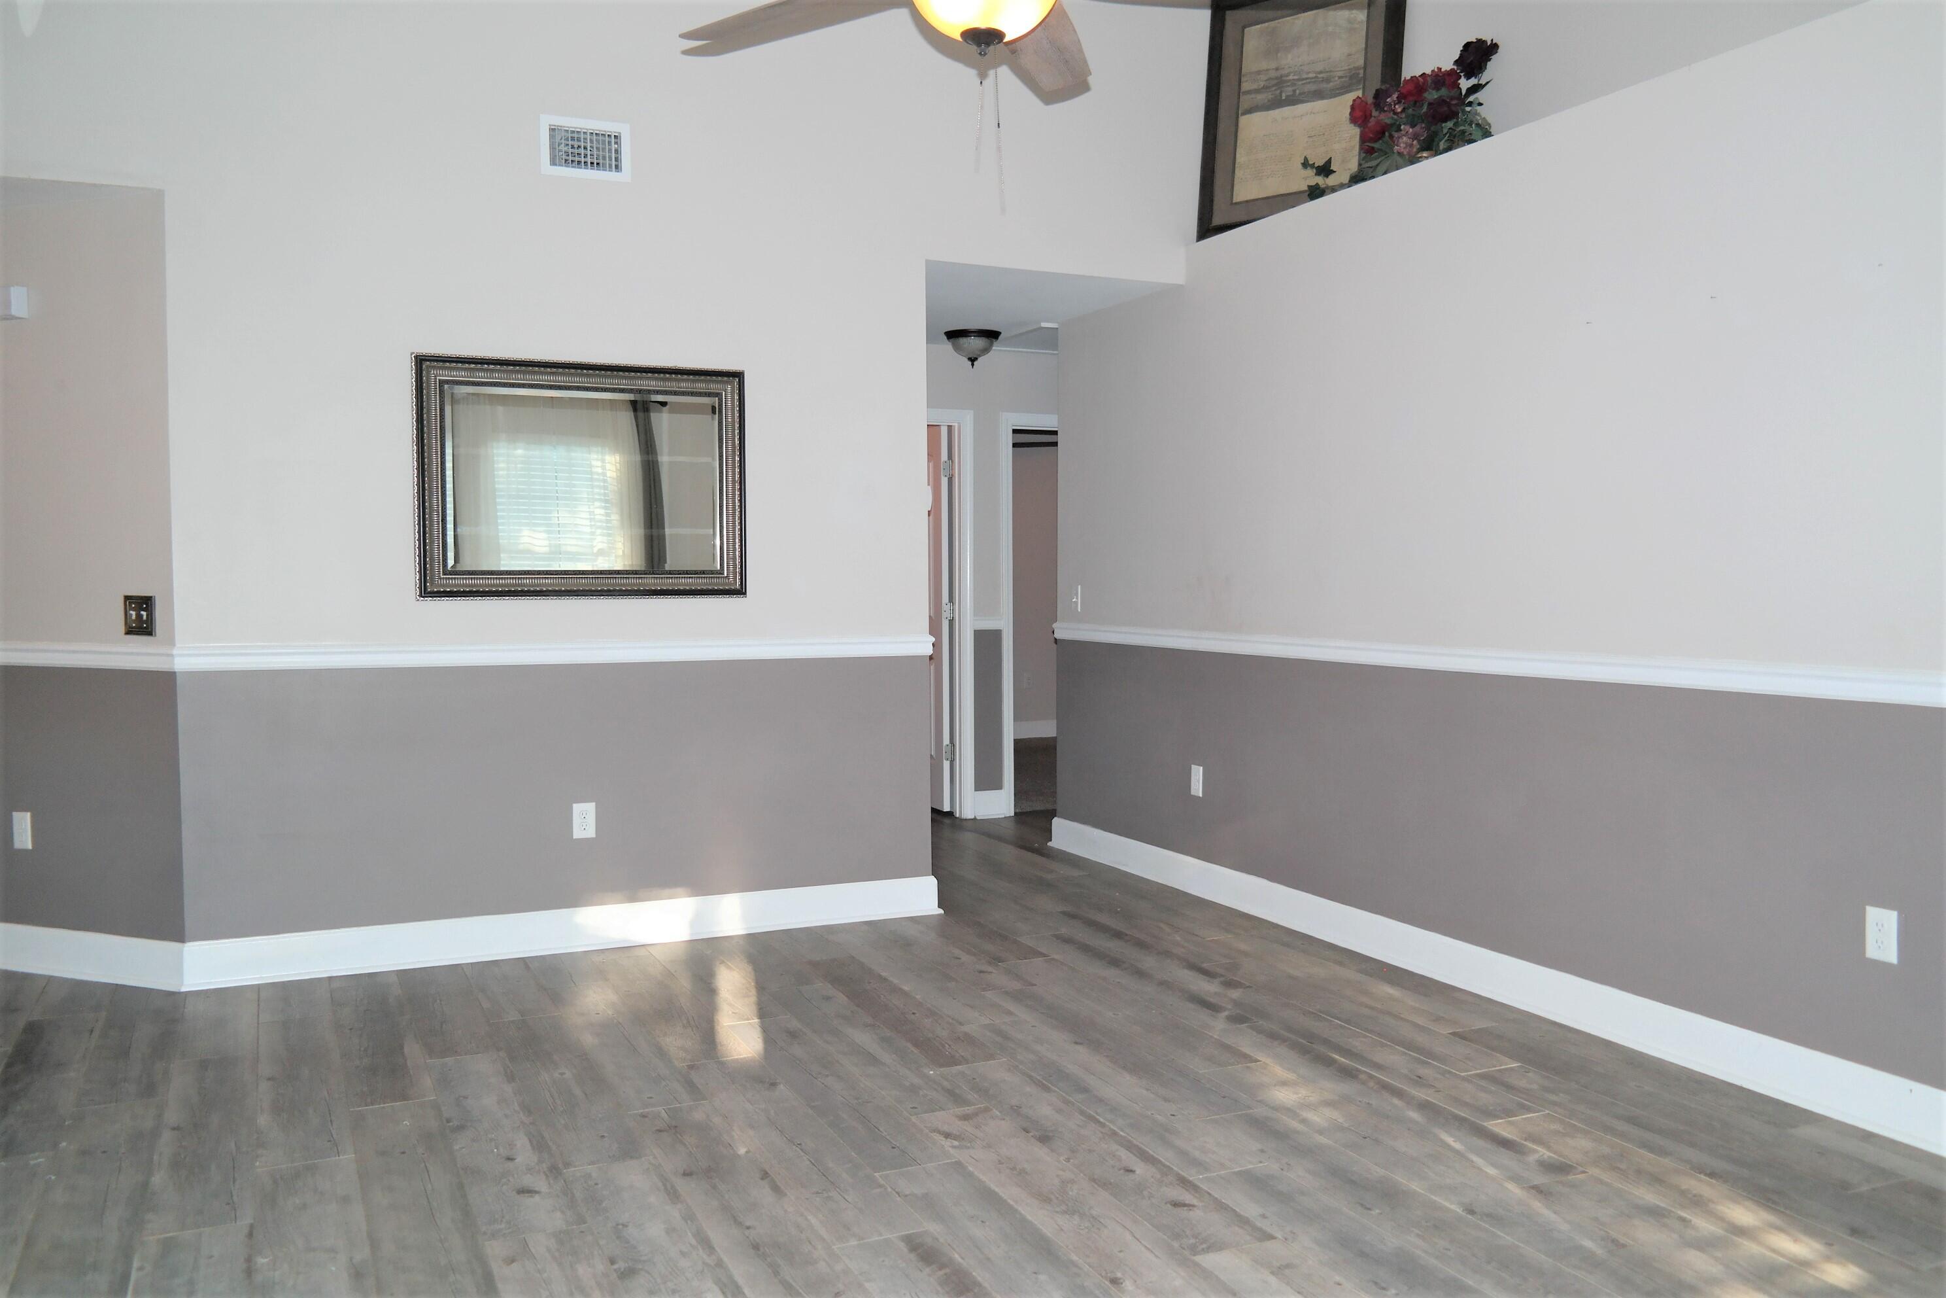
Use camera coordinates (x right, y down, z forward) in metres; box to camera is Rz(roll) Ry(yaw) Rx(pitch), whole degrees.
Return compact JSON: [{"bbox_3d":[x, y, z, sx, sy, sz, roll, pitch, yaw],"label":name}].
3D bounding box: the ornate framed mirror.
[{"bbox_3d":[-1.273,-0.551,4.812,1.065,0.772,0.040,-1,3,-25],"label":"ornate framed mirror"}]

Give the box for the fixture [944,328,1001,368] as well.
[{"bbox_3d":[0.004,-1.419,6.953,0.275,0.160,0.275,0,3,0],"label":"fixture"}]

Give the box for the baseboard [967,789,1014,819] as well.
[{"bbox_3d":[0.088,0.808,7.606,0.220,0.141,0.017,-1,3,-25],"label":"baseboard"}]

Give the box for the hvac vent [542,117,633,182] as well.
[{"bbox_3d":[-1.266,-1.631,4.776,0.288,0.190,0.020,-1,3,-25],"label":"hvac vent"}]

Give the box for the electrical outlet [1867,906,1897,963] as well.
[{"bbox_3d":[2.046,0.642,3.280,0.010,0.117,0.072,-1,3,-25],"label":"electrical outlet"}]

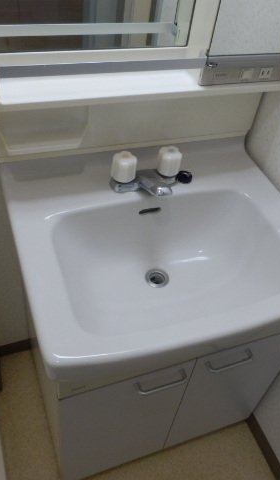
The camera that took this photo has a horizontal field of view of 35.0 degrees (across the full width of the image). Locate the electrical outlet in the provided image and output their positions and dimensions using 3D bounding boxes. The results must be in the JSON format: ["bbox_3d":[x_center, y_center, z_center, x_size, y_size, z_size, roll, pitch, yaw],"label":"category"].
[{"bbox_3d":[0.251,-0.336,0.888,0.031,0.025,0.010,-11,47,-18],"label":"electrical outlet"}]

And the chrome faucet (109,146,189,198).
[{"bbox_3d":[0.028,-0.137,0.938,0.168,0.082,0.128,-11,47,-18],"label":"chrome faucet"}]

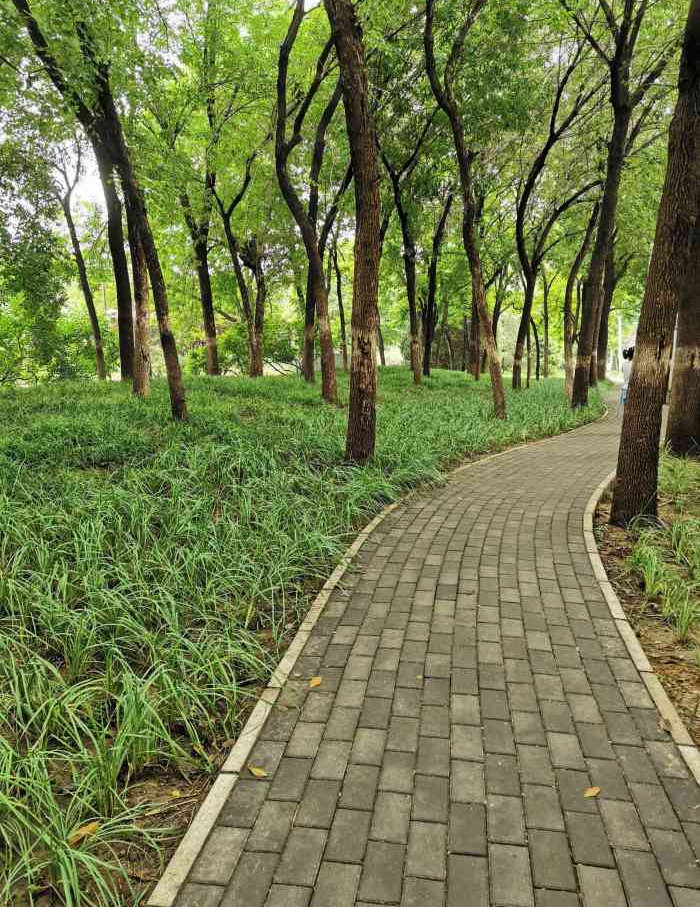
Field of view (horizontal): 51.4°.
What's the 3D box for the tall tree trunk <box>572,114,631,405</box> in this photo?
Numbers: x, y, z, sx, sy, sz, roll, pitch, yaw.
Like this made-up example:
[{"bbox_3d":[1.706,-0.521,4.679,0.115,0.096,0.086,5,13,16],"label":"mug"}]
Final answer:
[{"bbox_3d":[5.884,-4.443,17.026,1.289,6.647,0.750,2,9,19],"label":"tall tree trunk"}]

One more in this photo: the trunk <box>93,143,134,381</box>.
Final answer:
[{"bbox_3d":[-4.189,-3.332,12.891,0.744,4.100,0.450,0,9,0],"label":"trunk"}]

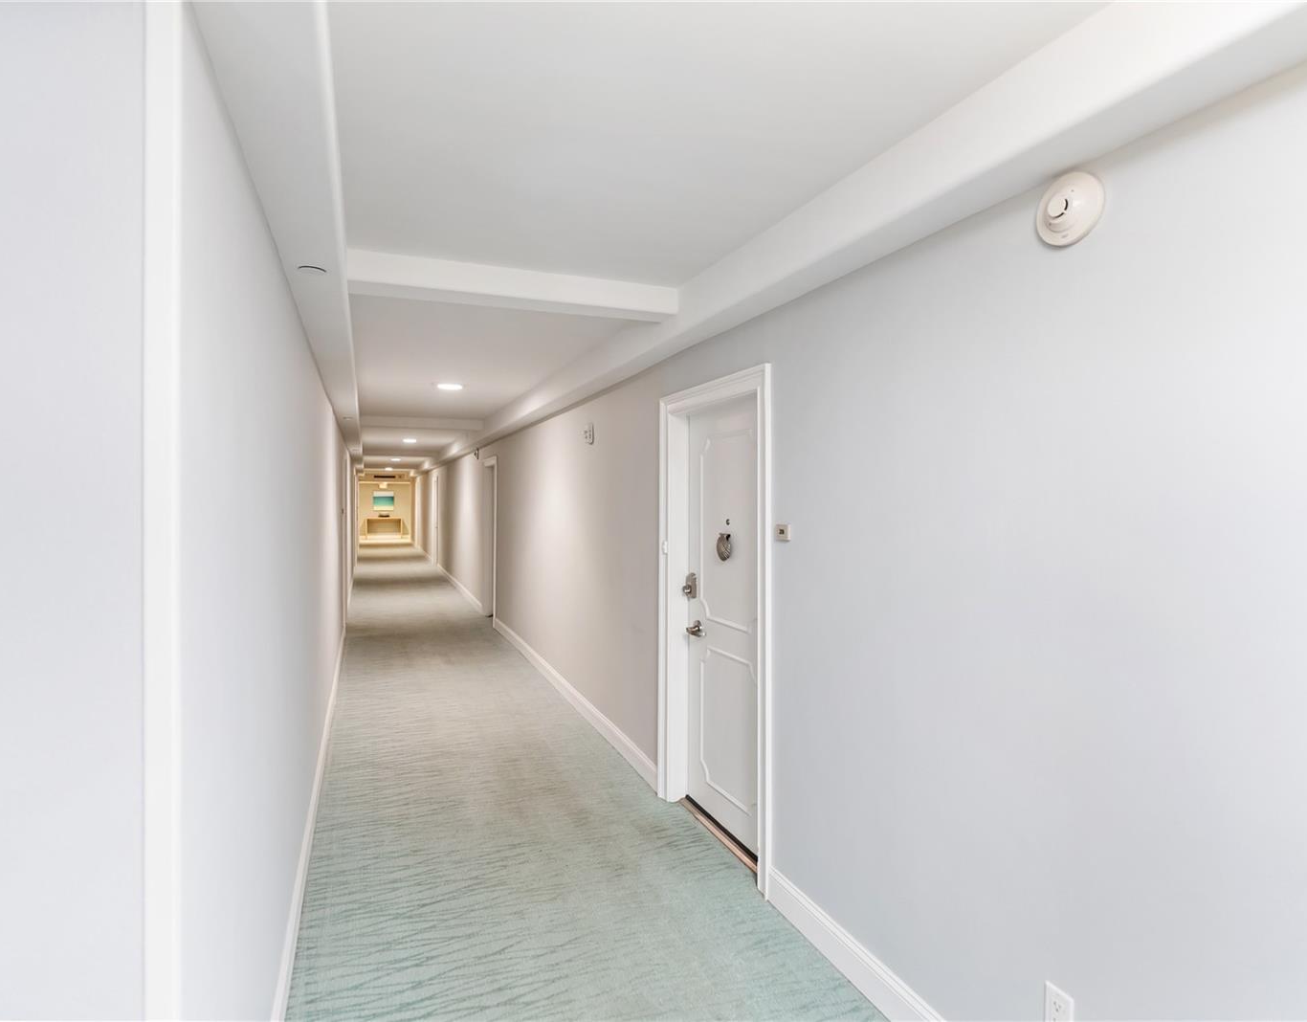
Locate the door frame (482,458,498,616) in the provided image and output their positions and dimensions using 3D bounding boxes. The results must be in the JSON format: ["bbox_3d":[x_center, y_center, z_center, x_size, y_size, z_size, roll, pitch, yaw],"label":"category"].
[{"bbox_3d":[-2.145,0.407,9.020,0.140,2.152,1.063,0,1,-23],"label":"door frame"}]

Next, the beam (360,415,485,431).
[{"bbox_3d":[-2.745,-1.033,8.139,1.374,0.118,0.201,0,1,-23],"label":"beam"}]

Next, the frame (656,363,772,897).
[{"bbox_3d":[0.291,0.478,3.248,0.140,2.152,1.063,0,1,-23],"label":"frame"}]

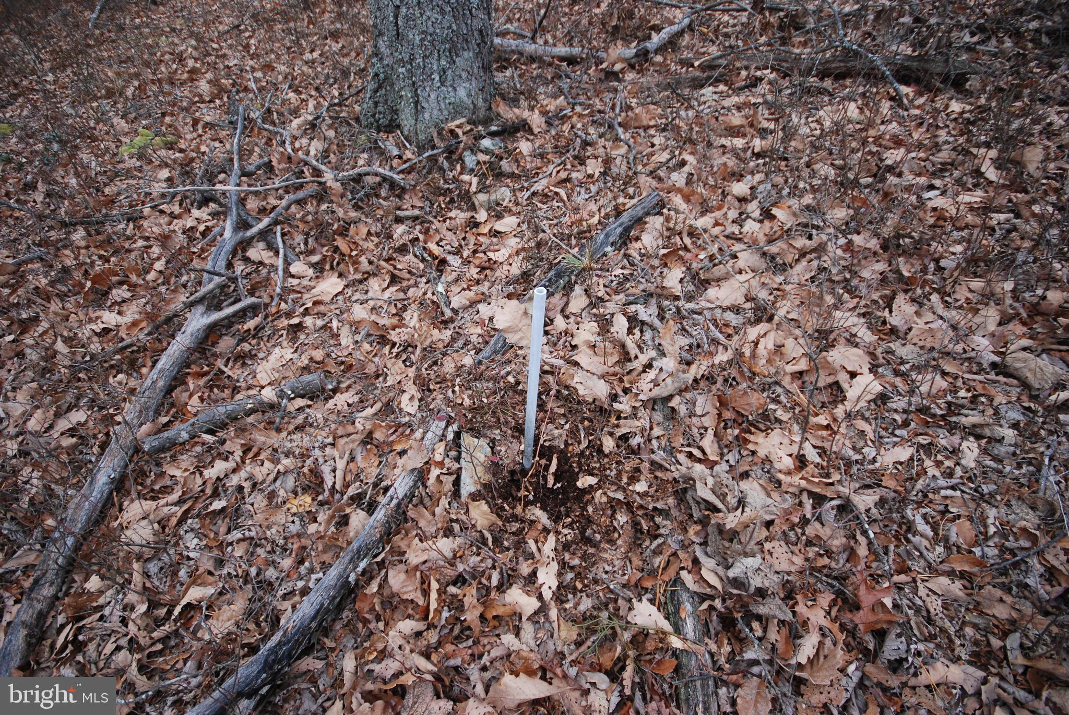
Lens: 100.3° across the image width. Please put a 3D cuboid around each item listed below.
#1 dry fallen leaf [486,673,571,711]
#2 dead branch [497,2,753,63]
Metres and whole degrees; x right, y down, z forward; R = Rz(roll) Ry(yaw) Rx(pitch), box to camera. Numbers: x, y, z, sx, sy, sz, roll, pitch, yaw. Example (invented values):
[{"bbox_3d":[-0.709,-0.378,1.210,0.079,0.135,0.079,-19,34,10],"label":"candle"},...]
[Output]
[{"bbox_3d":[-0.013,0.679,0.905,0.170,0.030,0.068,-4,48,-8],"label":"dry fallen leaf"},{"bbox_3d":[0.836,-2.530,3.443,2.450,0.320,0.660,-13,50,-16],"label":"dead branch"}]

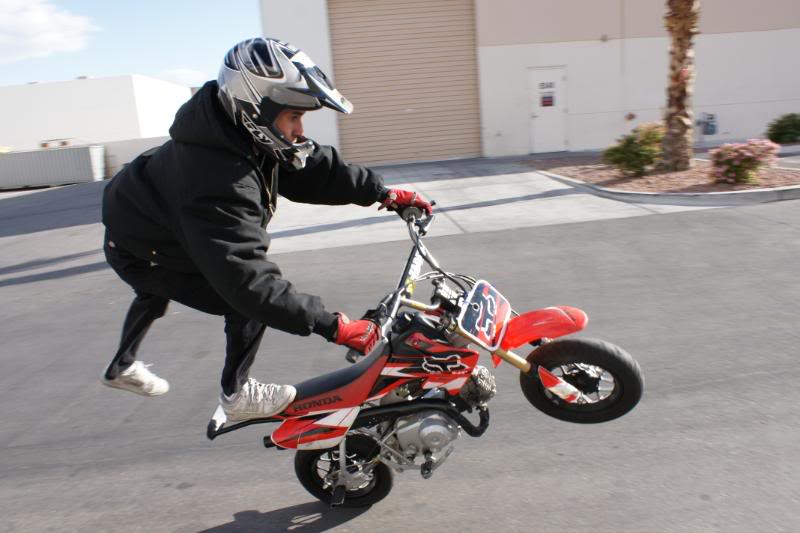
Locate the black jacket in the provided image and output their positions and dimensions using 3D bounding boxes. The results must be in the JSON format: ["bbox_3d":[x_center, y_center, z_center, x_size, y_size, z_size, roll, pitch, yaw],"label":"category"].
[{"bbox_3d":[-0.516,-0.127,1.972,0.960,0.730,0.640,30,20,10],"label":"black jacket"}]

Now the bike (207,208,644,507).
[{"bbox_3d":[-0.019,0.399,2.035,1.490,0.890,0.750,-25,22,18],"label":"bike"}]

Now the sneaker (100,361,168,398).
[{"bbox_3d":[-1.063,0.452,2.420,0.280,0.115,0.105,17,15,8],"label":"sneaker"}]

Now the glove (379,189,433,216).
[{"bbox_3d":[0.019,-0.217,2.080,0.170,0.090,0.105,15,29,6],"label":"glove"}]

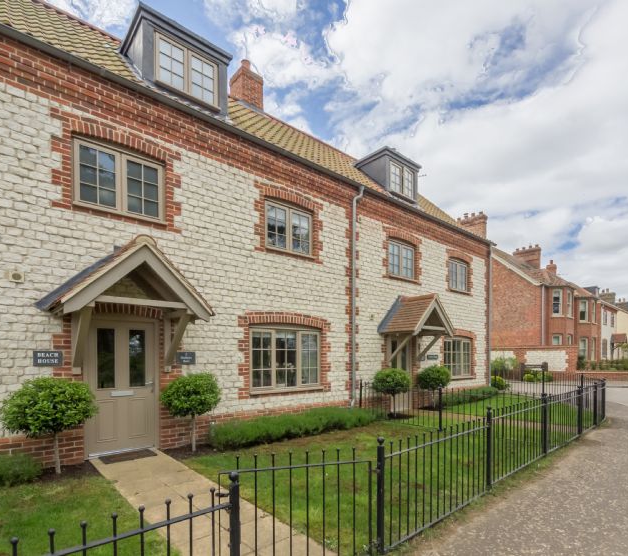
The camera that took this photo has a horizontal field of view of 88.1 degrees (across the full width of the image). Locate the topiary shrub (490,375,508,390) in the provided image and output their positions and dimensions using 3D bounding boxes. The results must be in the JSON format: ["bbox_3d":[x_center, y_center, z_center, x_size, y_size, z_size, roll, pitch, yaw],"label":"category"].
[{"bbox_3d":[7.591,4.311,13.379,0.800,0.650,0.800,5,-8,-37],"label":"topiary shrub"}]

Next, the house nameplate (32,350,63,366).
[{"bbox_3d":[-3.578,1.083,4.364,0.310,0.210,0.030,5,-8,-37],"label":"house nameplate"}]

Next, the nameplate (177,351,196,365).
[{"bbox_3d":[-2.147,1.343,5.446,0.310,0.210,0.030,5,-8,-37],"label":"nameplate"}]

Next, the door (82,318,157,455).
[{"bbox_3d":[-2.923,1.663,4.970,1.000,2.100,0.120,5,-8,-37],"label":"door"}]

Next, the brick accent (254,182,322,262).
[{"bbox_3d":[-0.489,-1.235,7.086,1.700,1.380,0.150,5,-8,-37],"label":"brick accent"}]

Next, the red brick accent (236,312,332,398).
[{"bbox_3d":[-0.513,1.639,6.770,2.200,1.700,0.150,5,-8,-37],"label":"red brick accent"}]

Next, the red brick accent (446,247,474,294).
[{"bbox_3d":[5.021,-0.189,11.134,1.720,1.420,0.150,5,-8,-37],"label":"red brick accent"}]

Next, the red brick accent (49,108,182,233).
[{"bbox_3d":[-3.087,-1.736,5.237,1.700,1.380,0.150,5,-8,-37],"label":"red brick accent"}]

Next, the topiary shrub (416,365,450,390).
[{"bbox_3d":[3.319,2.787,9.082,0.880,0.750,0.880,5,-8,-37],"label":"topiary shrub"}]

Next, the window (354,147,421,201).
[{"bbox_3d":[2.229,-3.182,9.972,1.700,1.300,1.300,5,-8,-37],"label":"window"}]

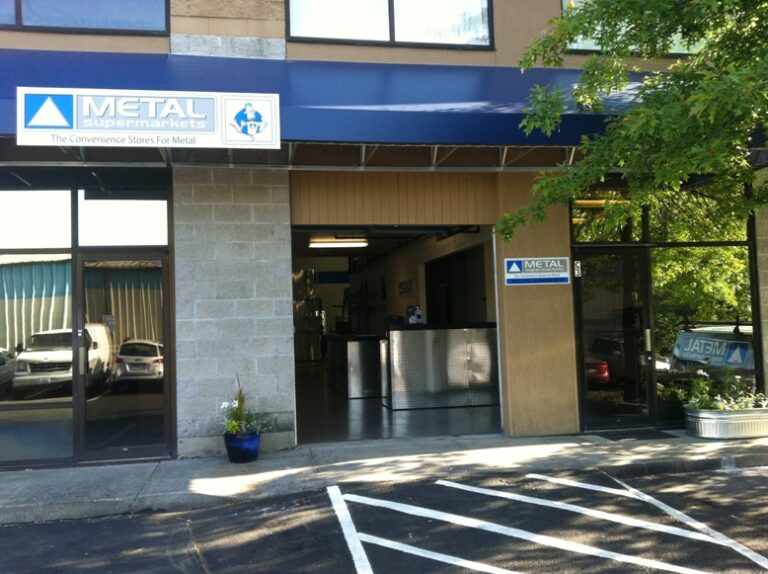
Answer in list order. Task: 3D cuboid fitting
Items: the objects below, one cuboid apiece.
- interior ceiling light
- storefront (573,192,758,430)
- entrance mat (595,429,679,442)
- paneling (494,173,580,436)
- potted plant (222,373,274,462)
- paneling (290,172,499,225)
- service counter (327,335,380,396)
[{"bbox_3d":[-0.939,-0.919,16.230,1.230,0.130,0.260,-1,-3,-12],"label":"interior ceiling light"},{"bbox_3d":[3.404,0.229,9.253,2.420,2.880,0.130,-1,-3,-12],"label":"storefront"},{"bbox_3d":[2.784,1.631,8.535,0.780,0.012,0.580,-1,-3,-12],"label":"entrance mat"},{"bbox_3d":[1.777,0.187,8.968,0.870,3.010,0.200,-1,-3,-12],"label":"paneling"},{"bbox_3d":[-1.375,1.276,7.717,0.510,0.880,0.450,-1,-3,-12],"label":"potted plant"},{"bbox_3d":[0.133,-1.004,8.744,2.360,0.650,0.100,-1,-3,-12],"label":"paneling"},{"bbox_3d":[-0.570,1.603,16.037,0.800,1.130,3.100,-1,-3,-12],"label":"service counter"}]

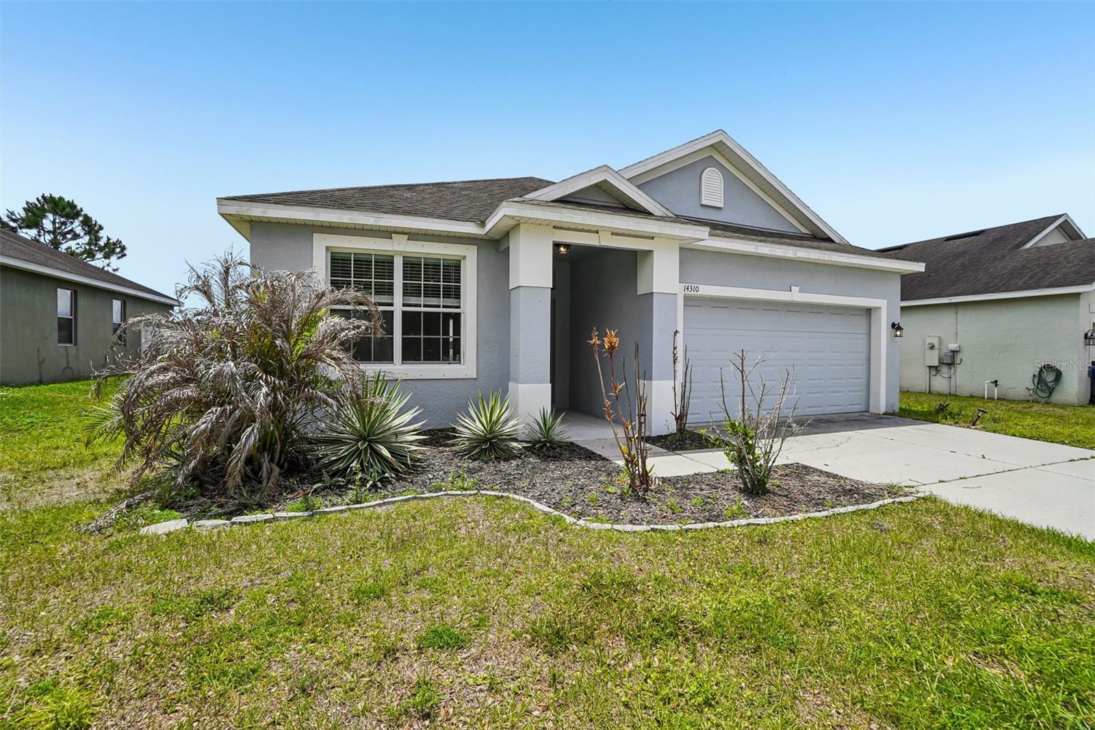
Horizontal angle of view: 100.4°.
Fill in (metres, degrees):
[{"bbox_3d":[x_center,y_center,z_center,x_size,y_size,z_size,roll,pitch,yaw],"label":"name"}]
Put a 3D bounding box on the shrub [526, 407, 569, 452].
[{"bbox_3d":[0.011,0.786,5.720,0.550,0.520,0.550,0,1,0],"label":"shrub"}]

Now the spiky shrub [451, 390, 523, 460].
[{"bbox_3d":[-0.703,0.666,5.350,0.860,0.790,0.840,0,1,0],"label":"spiky shrub"}]

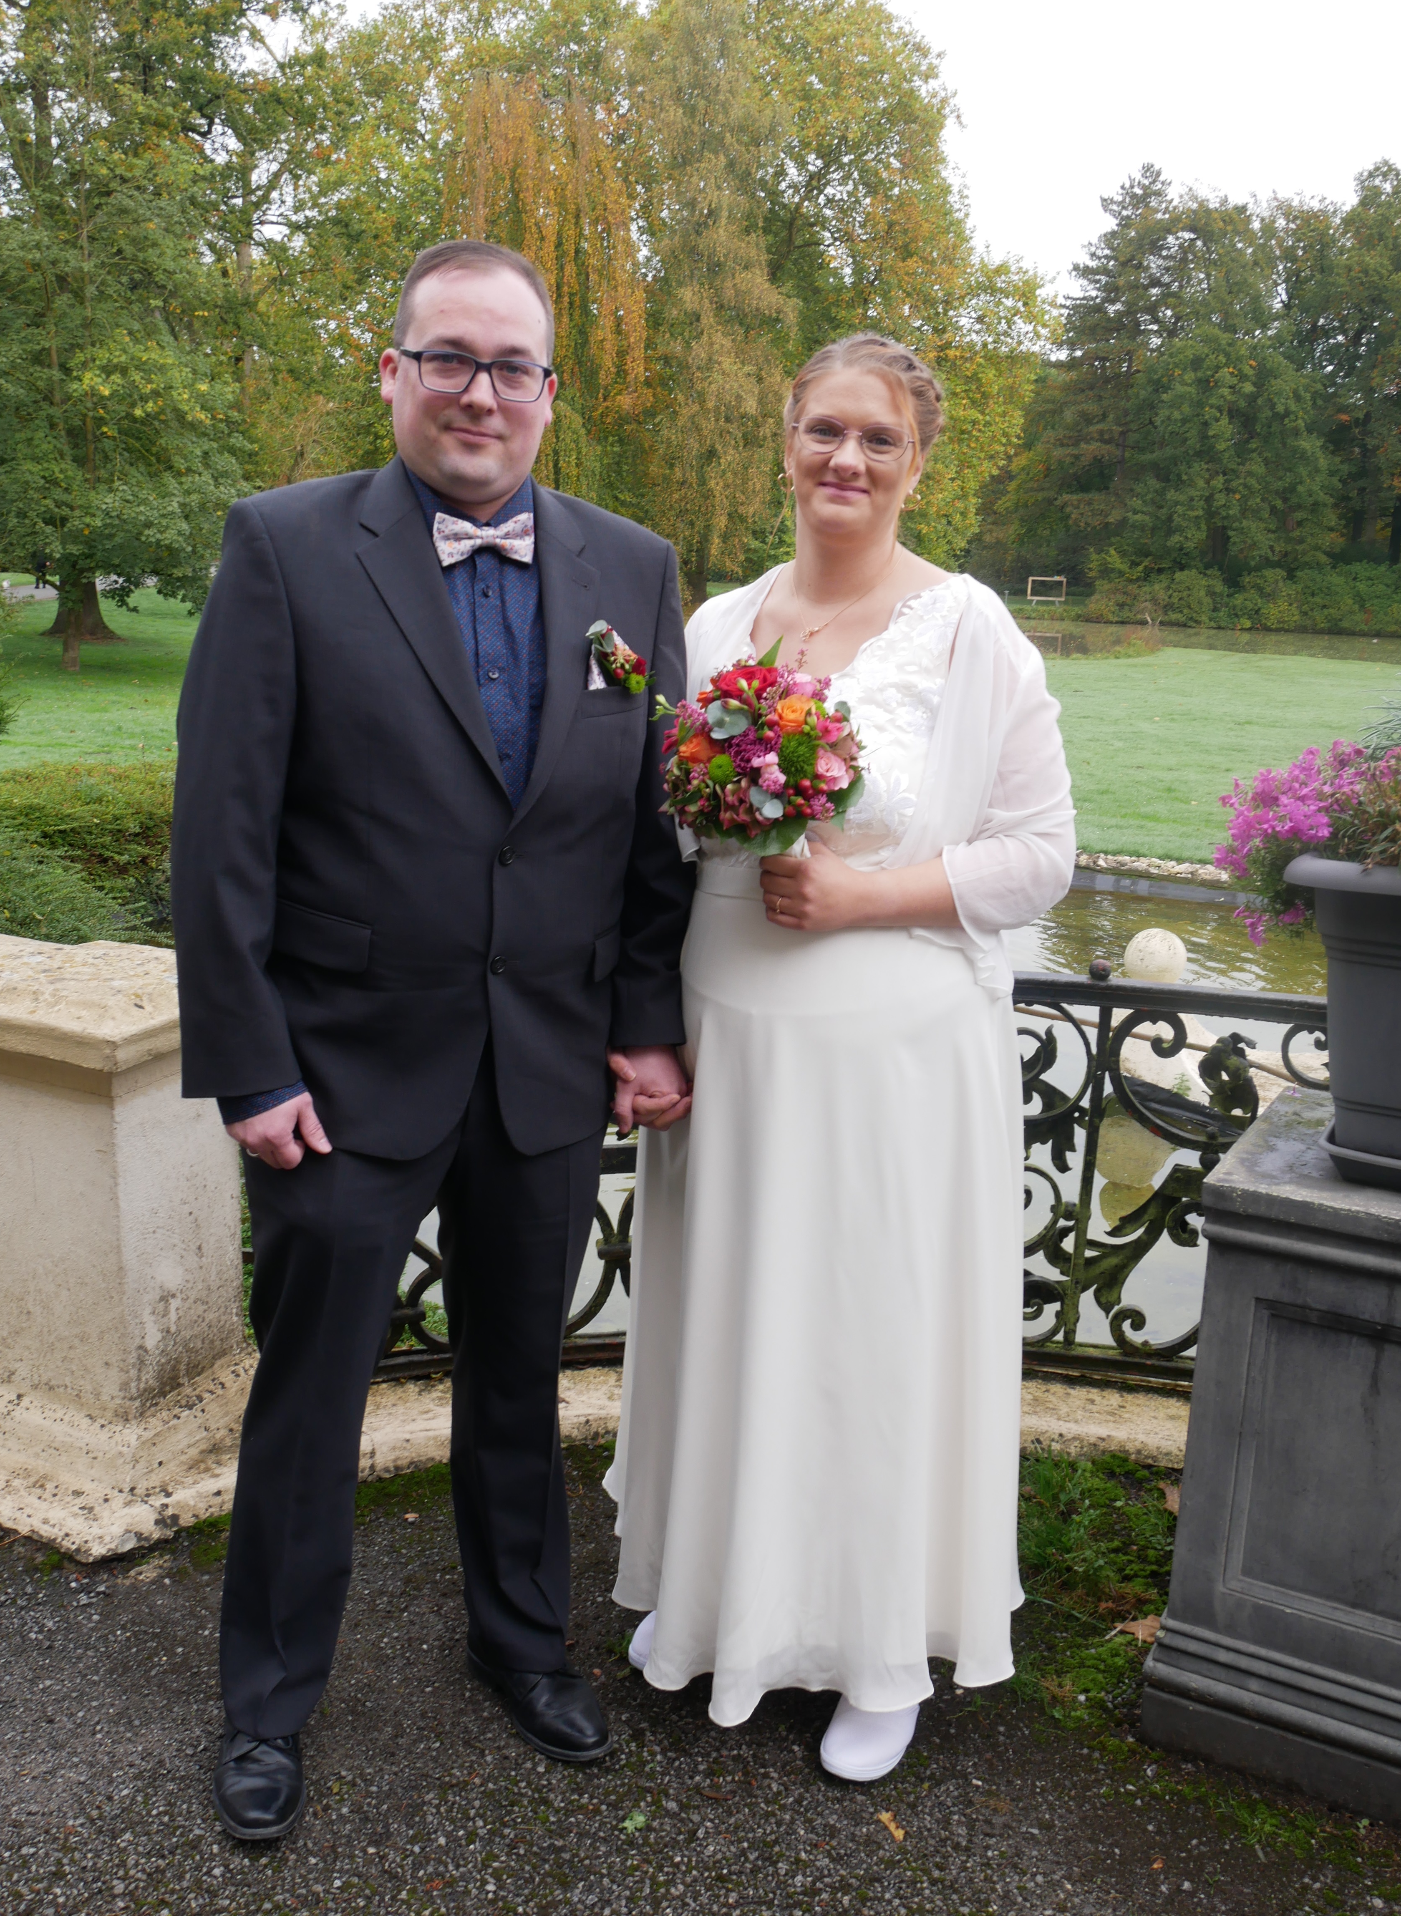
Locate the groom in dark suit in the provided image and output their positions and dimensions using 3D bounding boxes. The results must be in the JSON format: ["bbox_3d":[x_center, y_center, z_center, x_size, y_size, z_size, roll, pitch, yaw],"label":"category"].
[{"bbox_3d":[-0.294,0.109,2.053,0.570,1.770,0.360,-4,15,-24],"label":"groom in dark suit"}]

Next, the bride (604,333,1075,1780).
[{"bbox_3d":[0.116,0.127,2.162,0.550,1.710,0.470,10,16,29],"label":"bride"}]

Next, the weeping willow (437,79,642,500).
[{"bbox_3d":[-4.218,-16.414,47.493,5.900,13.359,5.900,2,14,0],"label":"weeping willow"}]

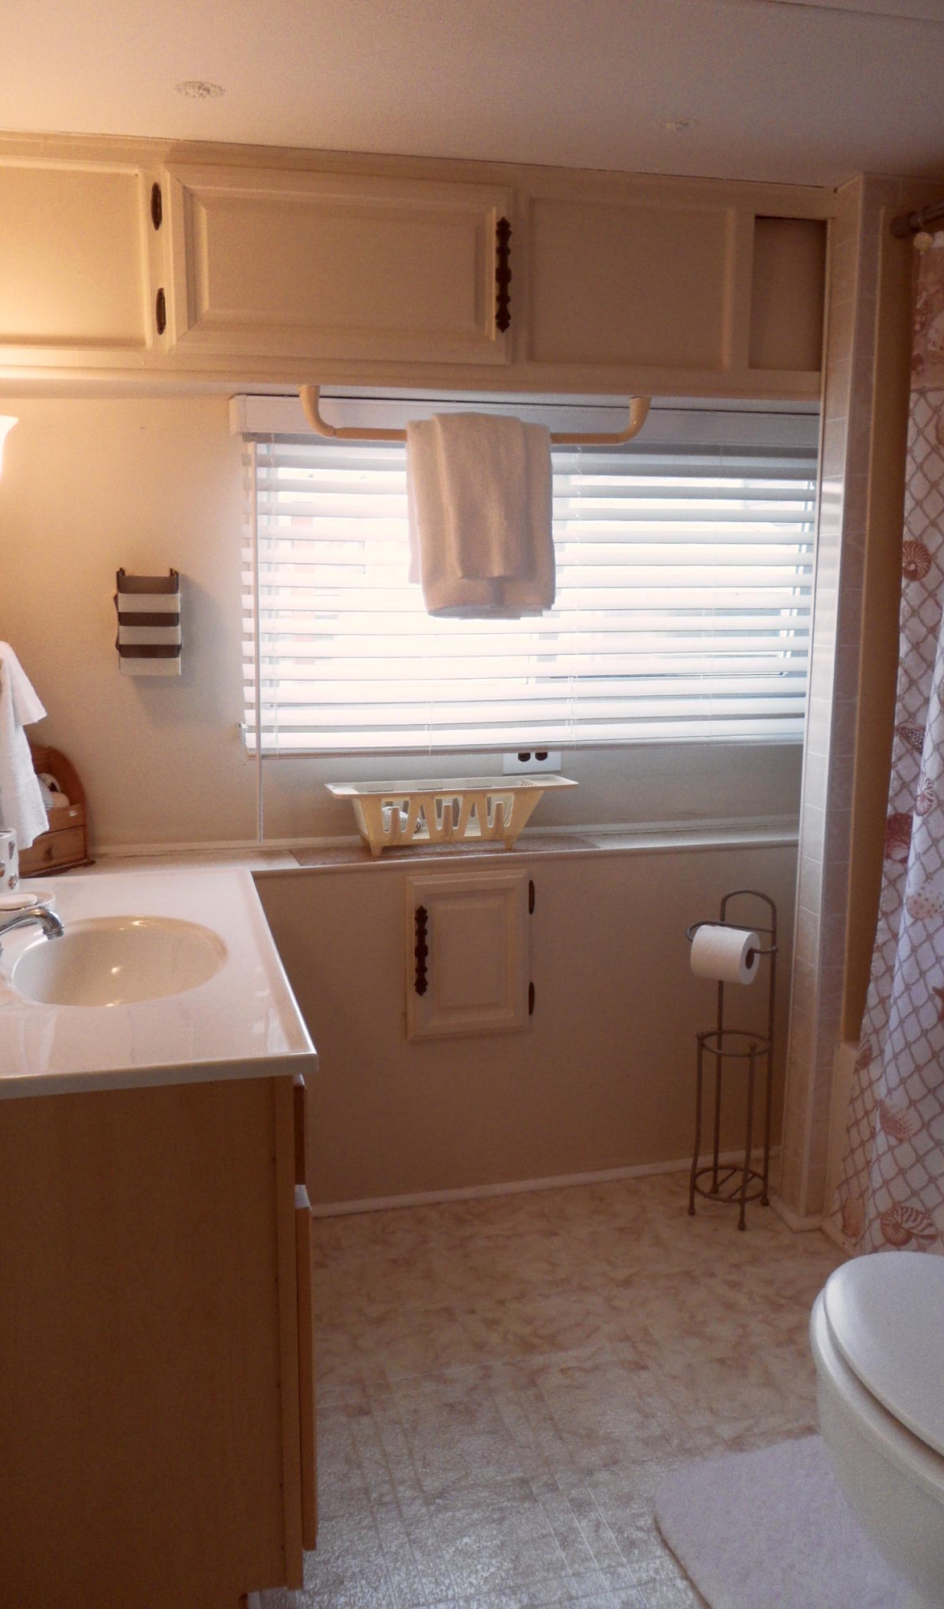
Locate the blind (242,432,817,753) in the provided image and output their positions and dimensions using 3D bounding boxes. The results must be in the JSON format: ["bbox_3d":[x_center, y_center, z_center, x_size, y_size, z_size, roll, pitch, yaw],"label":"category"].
[{"bbox_3d":[0.183,-0.445,2.696,1.325,0.661,0.055,-3,11,-14],"label":"blind"}]

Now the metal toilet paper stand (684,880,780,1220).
[{"bbox_3d":[0.531,0.526,2.633,0.190,0.693,0.150,6,12,32],"label":"metal toilet paper stand"}]

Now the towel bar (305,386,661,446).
[{"bbox_3d":[0.017,-0.748,2.422,0.698,0.091,0.035,-3,11,-14],"label":"towel bar"}]

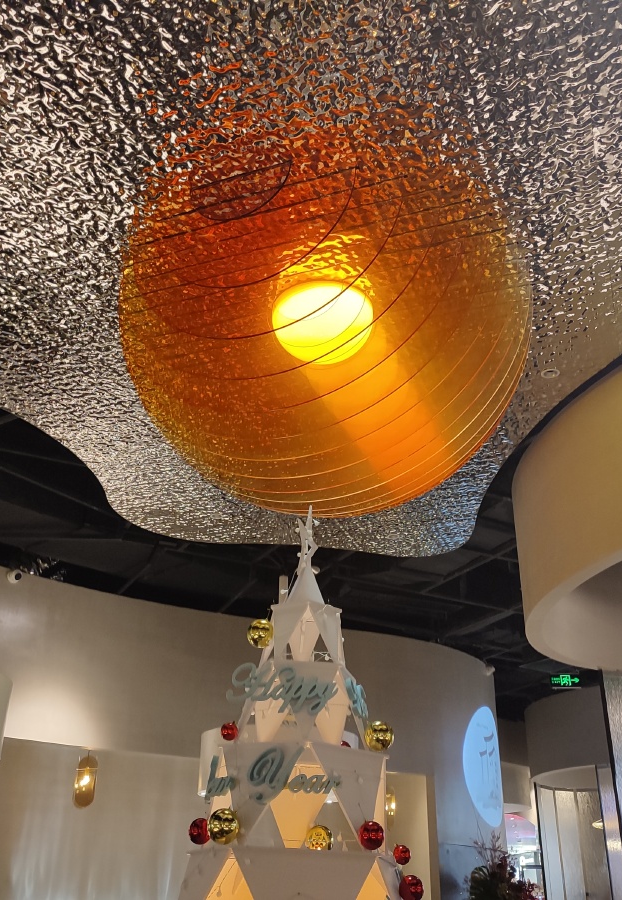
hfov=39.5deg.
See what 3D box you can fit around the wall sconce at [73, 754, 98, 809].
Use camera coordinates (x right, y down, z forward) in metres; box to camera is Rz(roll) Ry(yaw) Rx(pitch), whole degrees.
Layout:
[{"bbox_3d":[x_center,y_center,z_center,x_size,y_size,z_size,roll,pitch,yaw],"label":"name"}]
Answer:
[{"bbox_3d":[-1.691,2.486,6.500,0.130,0.380,0.100,19,-31,-32],"label":"wall sconce"}]

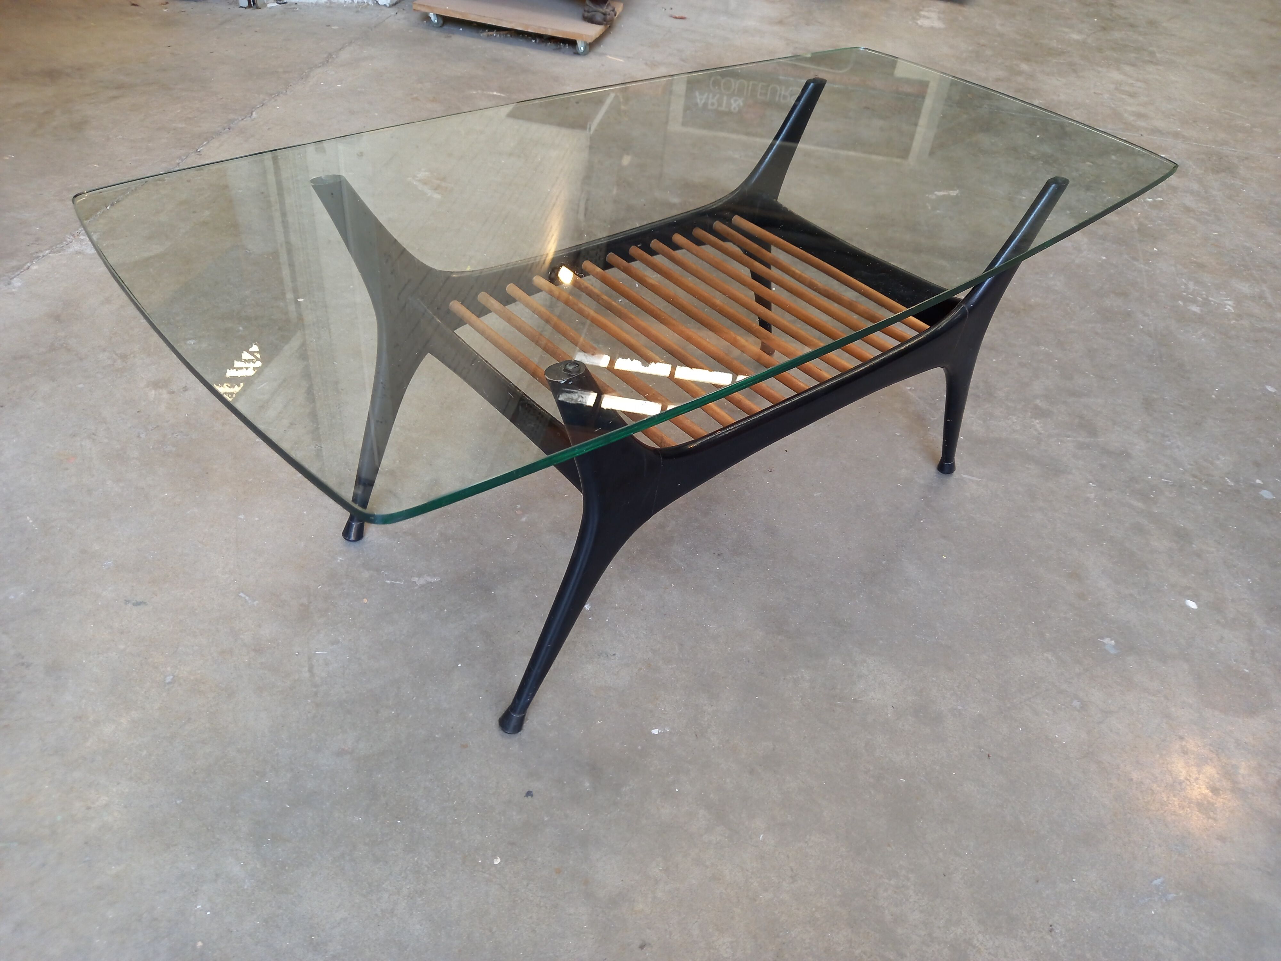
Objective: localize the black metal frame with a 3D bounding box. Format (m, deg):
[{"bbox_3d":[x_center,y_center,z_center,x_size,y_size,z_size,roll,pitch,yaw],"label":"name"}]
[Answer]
[{"bbox_3d":[0.073,-0.155,1.172,0.832,0.469,0.420,-26,51,-33],"label":"black metal frame"}]

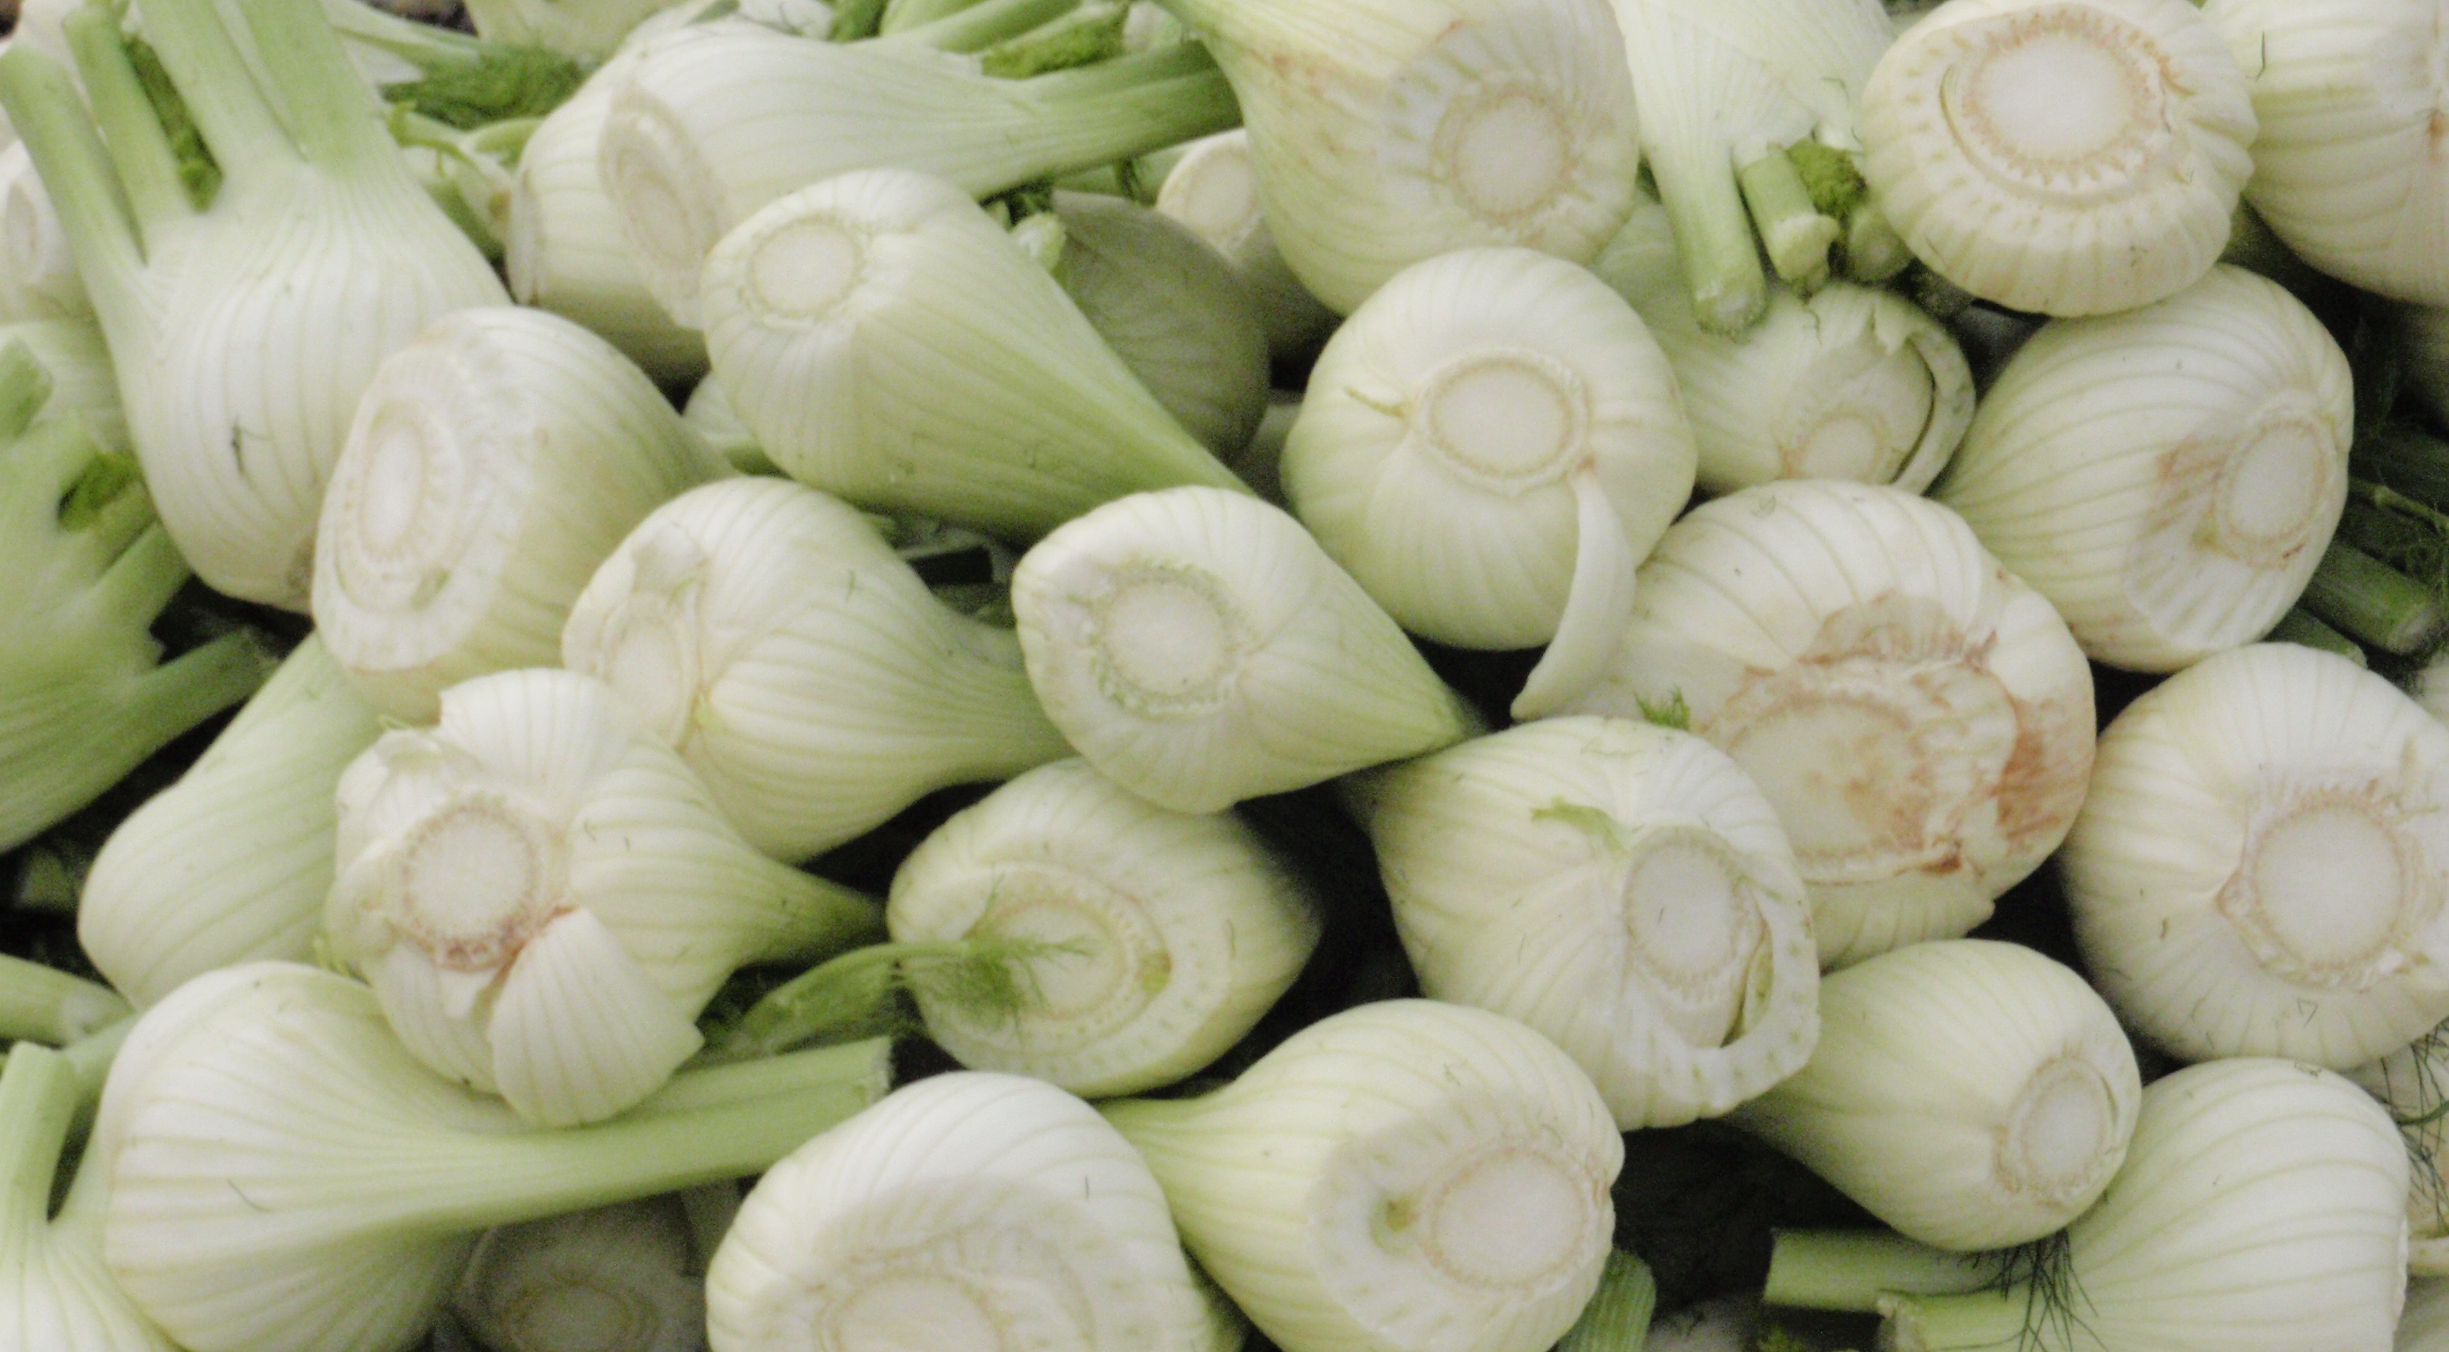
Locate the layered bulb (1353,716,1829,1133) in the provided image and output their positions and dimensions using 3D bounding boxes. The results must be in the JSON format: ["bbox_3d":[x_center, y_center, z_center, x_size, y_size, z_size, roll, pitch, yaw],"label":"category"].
[{"bbox_3d":[0.075,0.051,1.090,0.085,0.092,0.120,0,15,-40],"label":"layered bulb"}]

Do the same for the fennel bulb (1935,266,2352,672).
[{"bbox_3d":[0.208,-0.050,1.195,0.090,0.097,0.133,-4,3,-42],"label":"fennel bulb"}]

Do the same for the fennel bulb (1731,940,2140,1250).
[{"bbox_3d":[0.154,0.092,1.100,0.065,0.069,0.110,0,3,-43],"label":"fennel bulb"}]

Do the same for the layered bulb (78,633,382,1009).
[{"bbox_3d":[-0.210,0.024,1.130,0.075,0.070,0.128,40,78,0],"label":"layered bulb"}]

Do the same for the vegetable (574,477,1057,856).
[{"bbox_3d":[-0.086,0.001,1.130,0.135,0.088,0.080,8,-4,-30],"label":"vegetable"}]

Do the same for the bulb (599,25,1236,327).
[{"bbox_3d":[-0.071,-0.119,1.170,0.158,0.073,0.070,-8,3,-23],"label":"bulb"}]

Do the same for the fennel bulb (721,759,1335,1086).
[{"bbox_3d":[-0.022,0.055,1.120,0.094,0.077,0.125,0,3,30],"label":"fennel bulb"}]

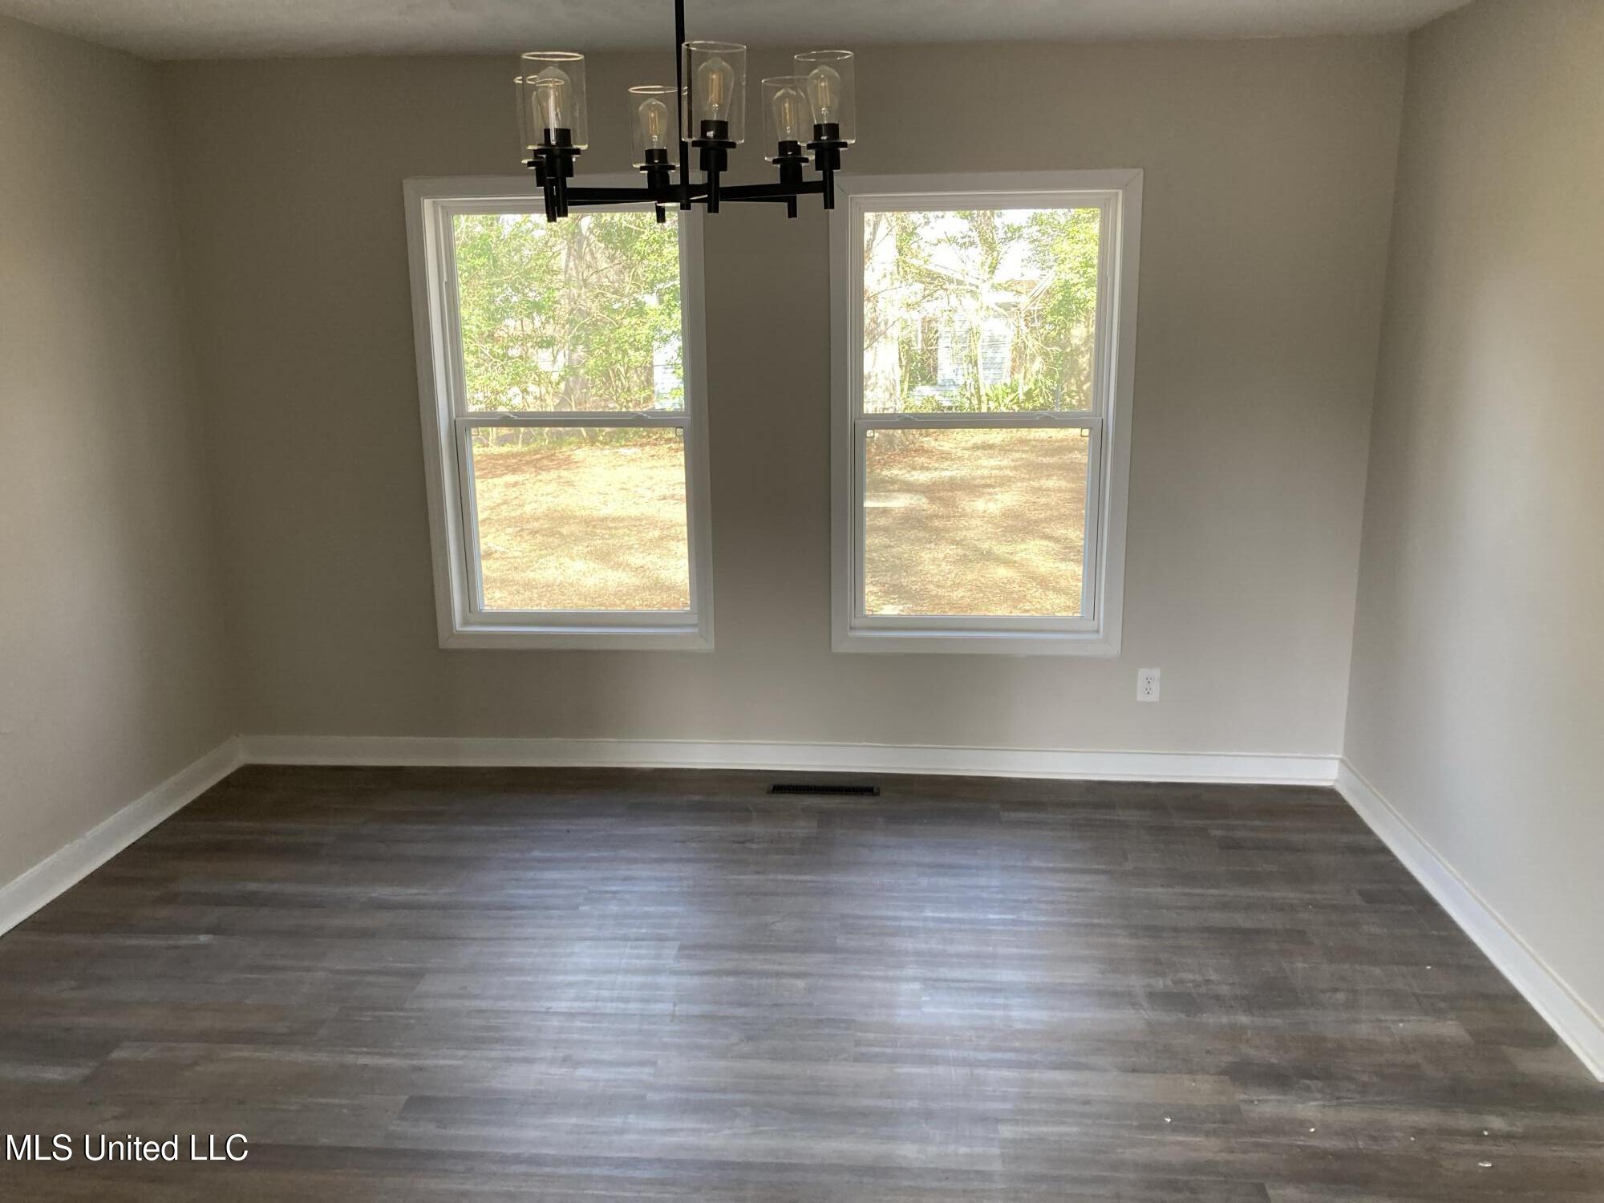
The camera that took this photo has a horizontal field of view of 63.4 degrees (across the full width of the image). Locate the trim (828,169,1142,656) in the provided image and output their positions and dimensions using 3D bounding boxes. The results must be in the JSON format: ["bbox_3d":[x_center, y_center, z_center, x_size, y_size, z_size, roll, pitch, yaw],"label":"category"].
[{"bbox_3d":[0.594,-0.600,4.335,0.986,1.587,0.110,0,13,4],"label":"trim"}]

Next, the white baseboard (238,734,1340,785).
[{"bbox_3d":[-0.108,0.561,4.611,3.949,0.102,0.020,0,13,4],"label":"white baseboard"}]

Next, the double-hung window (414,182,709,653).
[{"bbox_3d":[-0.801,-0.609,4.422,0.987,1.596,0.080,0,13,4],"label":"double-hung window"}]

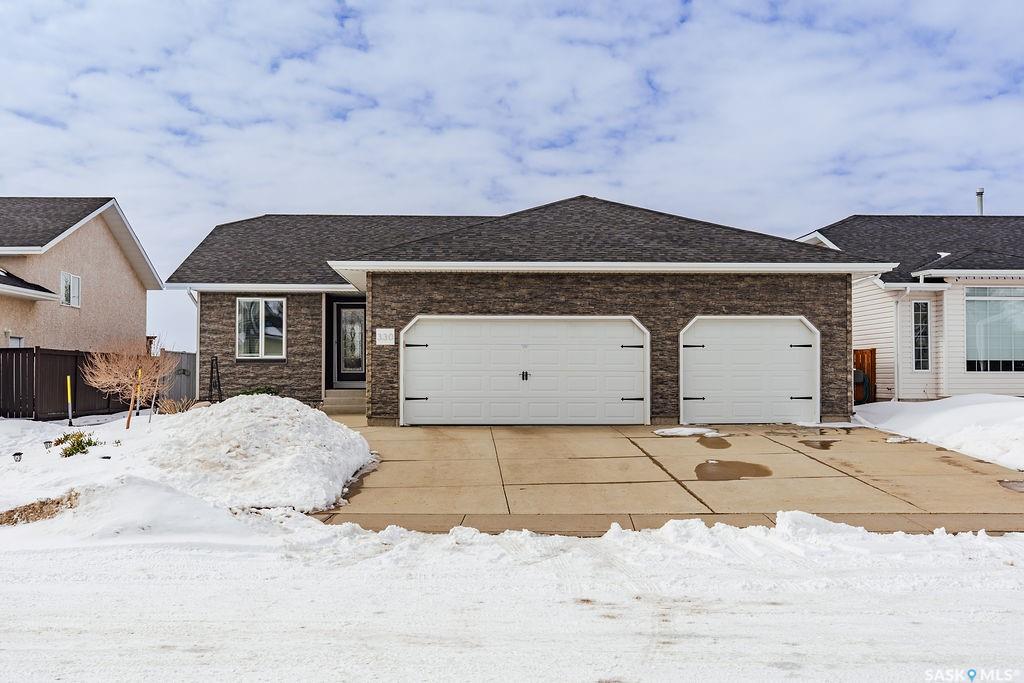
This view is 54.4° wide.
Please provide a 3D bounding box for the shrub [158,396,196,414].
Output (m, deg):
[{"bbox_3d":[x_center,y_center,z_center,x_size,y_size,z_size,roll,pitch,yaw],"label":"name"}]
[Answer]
[{"bbox_3d":[-7.416,1.447,22.071,0.880,0.460,0.780,0,-2,-3],"label":"shrub"}]

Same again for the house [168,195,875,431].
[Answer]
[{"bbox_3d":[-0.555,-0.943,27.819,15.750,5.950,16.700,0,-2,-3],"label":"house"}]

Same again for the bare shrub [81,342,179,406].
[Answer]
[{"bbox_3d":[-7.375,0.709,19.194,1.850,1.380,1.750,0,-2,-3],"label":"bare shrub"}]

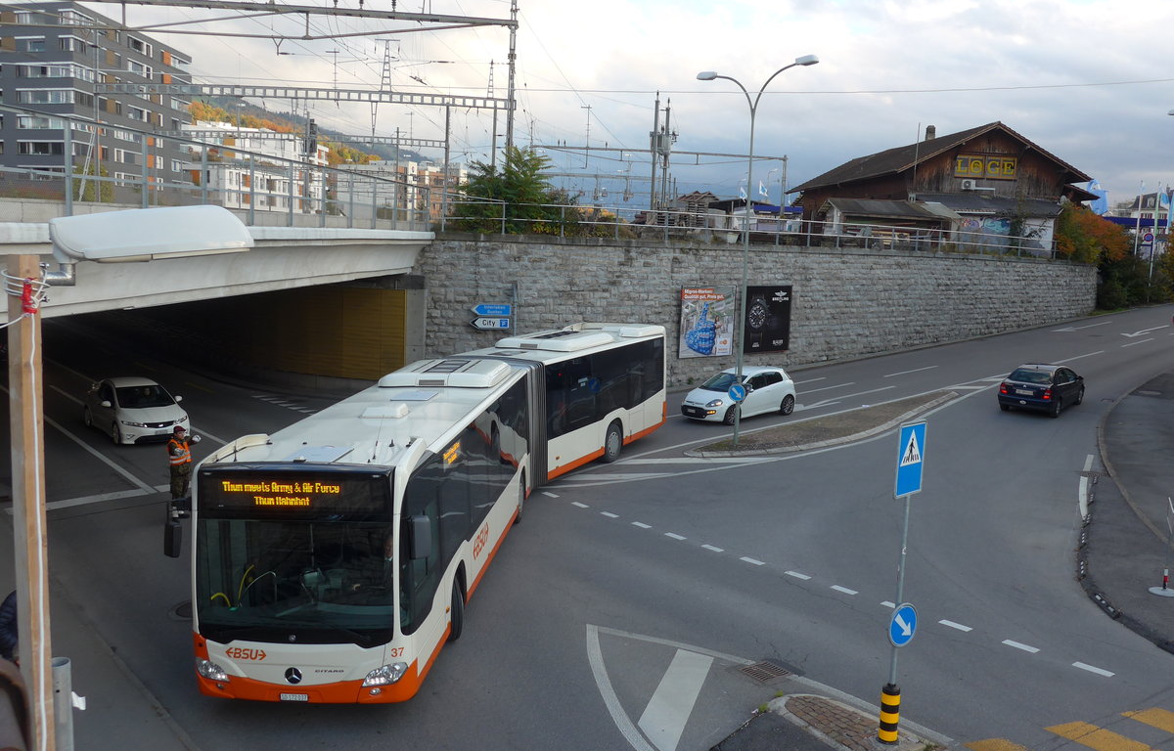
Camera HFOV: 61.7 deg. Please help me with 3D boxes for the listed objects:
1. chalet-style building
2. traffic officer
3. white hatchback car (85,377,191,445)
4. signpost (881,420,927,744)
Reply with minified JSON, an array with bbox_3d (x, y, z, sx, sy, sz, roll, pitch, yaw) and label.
[{"bbox_3d":[21.484,-11.338,64.377,10.700,7.600,24.000,2,7,-3],"label":"chalet-style building"},{"bbox_3d":[-7.667,1.842,18.641,0.450,1.800,0.620,8,9,37],"label":"traffic officer"},{"bbox_3d":[-12.441,0.872,27.113,1.770,1.460,4.250,-5,11,-41],"label":"white hatchback car"},{"bbox_3d":[3.323,2.219,10.375,0.530,3.490,0.220,-4,10,-40],"label":"signpost"}]

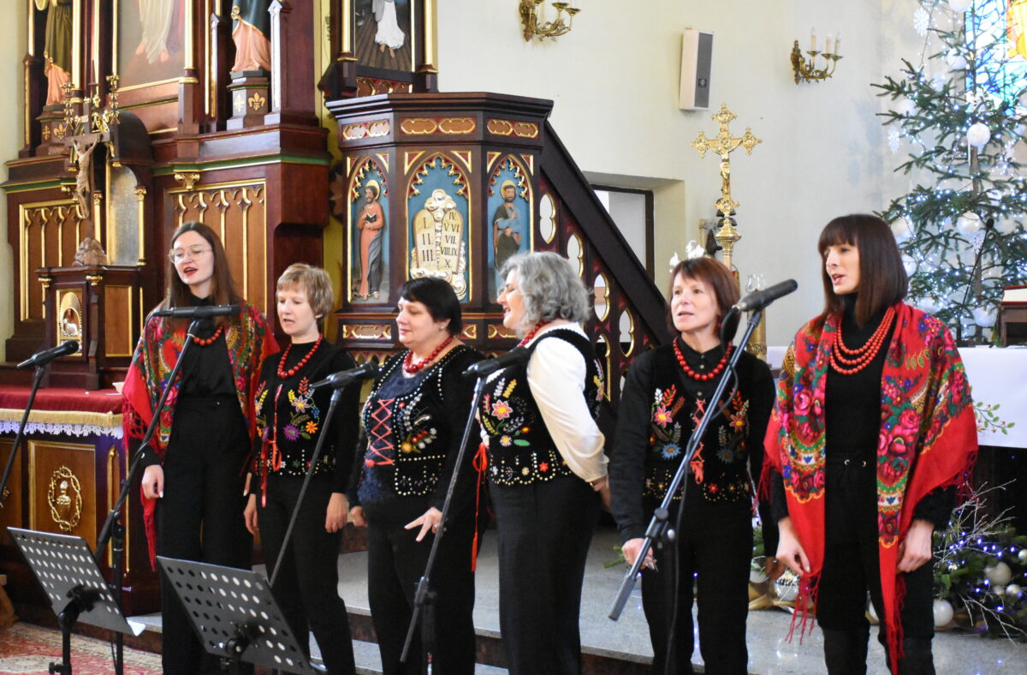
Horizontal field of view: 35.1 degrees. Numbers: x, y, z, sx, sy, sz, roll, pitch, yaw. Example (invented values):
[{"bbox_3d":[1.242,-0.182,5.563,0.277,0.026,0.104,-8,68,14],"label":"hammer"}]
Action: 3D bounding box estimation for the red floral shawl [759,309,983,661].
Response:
[{"bbox_3d":[0.980,0.425,4.480,0.560,1.020,0.360,0,0,22],"label":"red floral shawl"}]

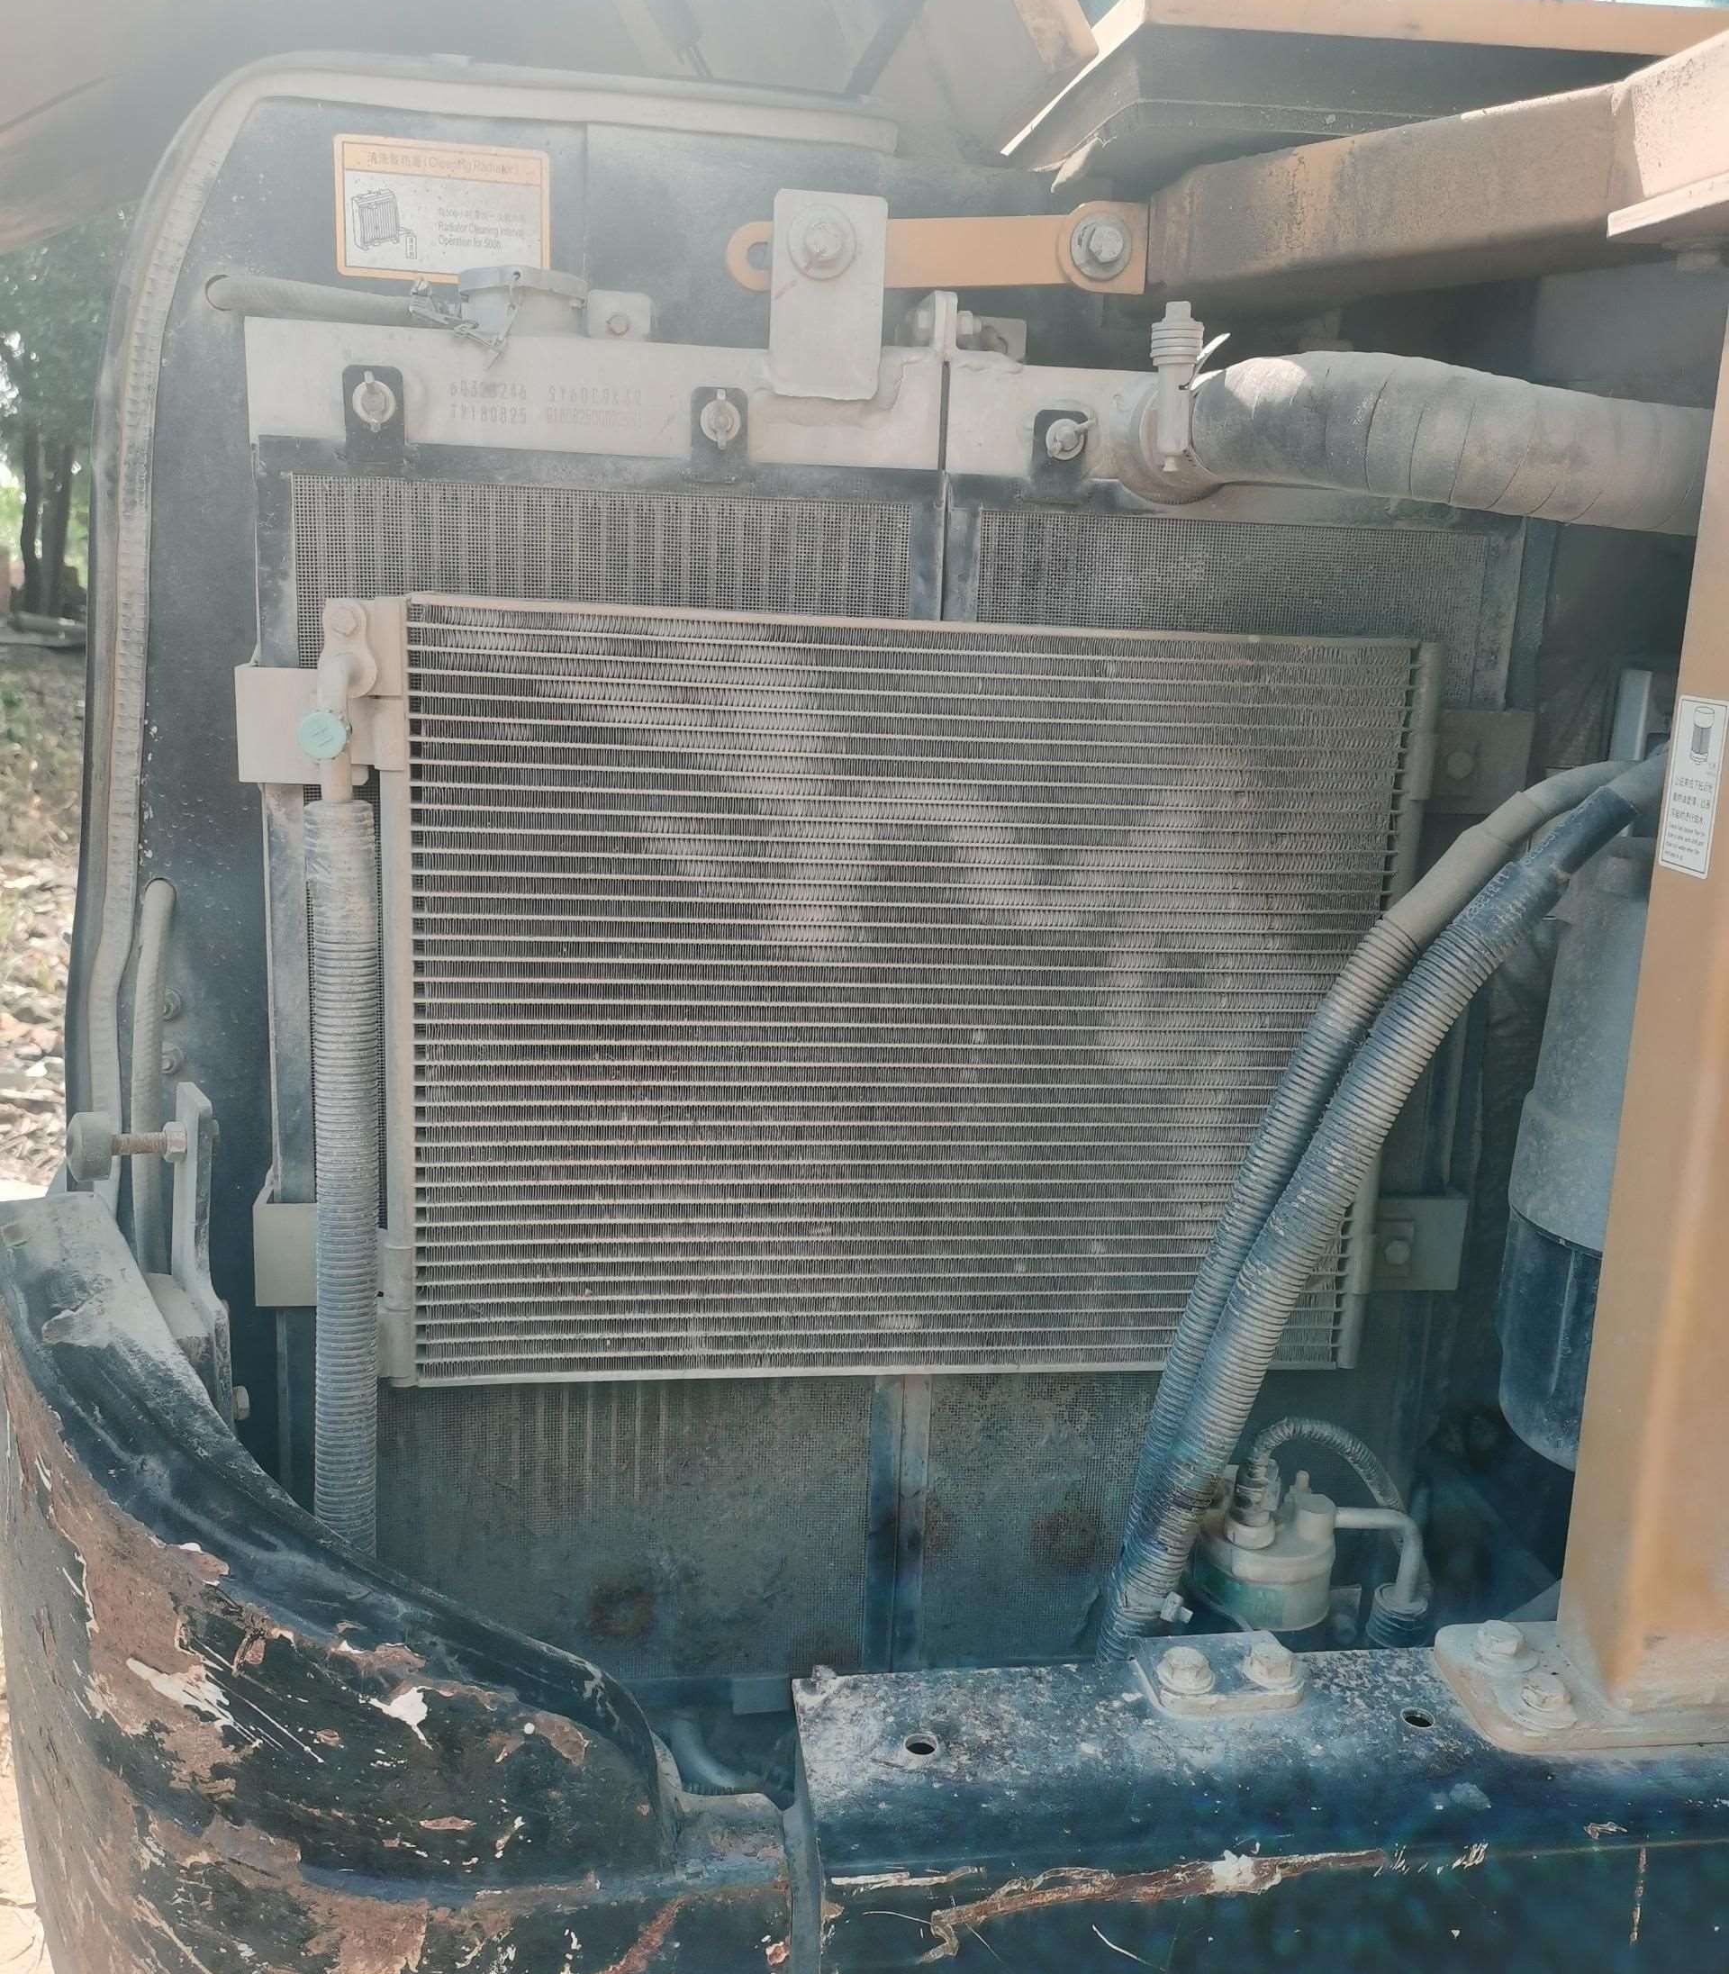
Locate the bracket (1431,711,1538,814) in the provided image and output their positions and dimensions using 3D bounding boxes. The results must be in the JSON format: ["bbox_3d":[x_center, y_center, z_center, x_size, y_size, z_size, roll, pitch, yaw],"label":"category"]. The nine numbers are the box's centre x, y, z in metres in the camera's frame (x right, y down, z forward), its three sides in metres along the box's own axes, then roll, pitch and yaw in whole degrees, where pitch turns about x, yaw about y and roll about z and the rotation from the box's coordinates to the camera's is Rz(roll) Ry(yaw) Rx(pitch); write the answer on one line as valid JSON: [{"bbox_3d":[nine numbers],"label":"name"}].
[{"bbox_3d":[0.350,-0.133,1.048,0.064,0.058,0.038,1,14,-9],"label":"bracket"}]

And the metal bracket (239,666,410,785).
[{"bbox_3d":[-0.285,-0.141,0.955,0.082,0.059,0.053,1,14,-9],"label":"metal bracket"}]

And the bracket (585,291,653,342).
[{"bbox_3d":[-0.136,-0.370,1.000,0.035,0.030,0.016,1,14,-9],"label":"bracket"}]

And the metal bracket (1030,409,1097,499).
[{"bbox_3d":[0.110,-0.293,0.987,0.035,0.047,0.028,1,14,-9],"label":"metal bracket"}]

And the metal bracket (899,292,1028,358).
[{"bbox_3d":[0.056,-0.367,1.002,0.067,0.036,0.055,1,14,-9],"label":"metal bracket"}]

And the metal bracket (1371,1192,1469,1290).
[{"bbox_3d":[0.334,0.153,1.117,0.064,0.059,0.038,1,14,-9],"label":"metal bracket"}]

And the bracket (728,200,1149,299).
[{"bbox_3d":[0.040,-0.391,0.956,0.223,0.048,0.028,-1,14,-1],"label":"bracket"}]

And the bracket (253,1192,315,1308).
[{"bbox_3d":[-0.310,0.144,1.026,0.064,0.060,0.050,1,14,-9],"label":"bracket"}]

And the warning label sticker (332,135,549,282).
[{"bbox_3d":[-0.231,-0.425,0.986,0.115,0.072,0.003,1,14,-9],"label":"warning label sticker"}]

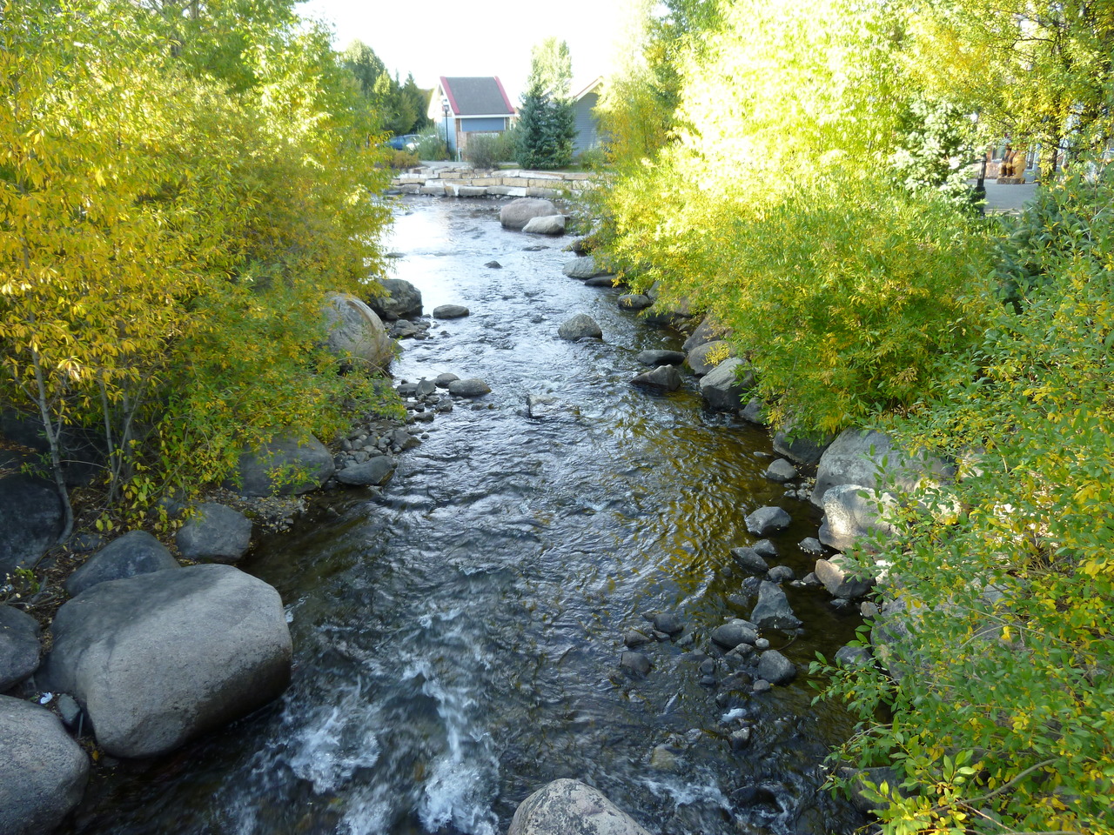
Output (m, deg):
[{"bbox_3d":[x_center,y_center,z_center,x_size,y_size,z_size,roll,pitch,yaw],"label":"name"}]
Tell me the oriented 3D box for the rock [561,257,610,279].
[{"bbox_3d":[0.844,-3.989,21.429,1.388,0.576,1.041,0,20,0],"label":"rock"}]

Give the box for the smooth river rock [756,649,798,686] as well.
[{"bbox_3d":[1.532,1.742,5.624,0.262,0.220,0.222,-1,20,0],"label":"smooth river rock"}]

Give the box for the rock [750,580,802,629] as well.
[{"bbox_3d":[1.819,1.550,6.672,0.379,0.324,0.398,-1,20,0],"label":"rock"}]

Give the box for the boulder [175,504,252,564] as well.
[{"bbox_3d":[-3.205,1.085,7.538,0.637,0.534,0.541,0,20,0],"label":"boulder"}]

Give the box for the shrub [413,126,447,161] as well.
[{"bbox_3d":[-8.336,-18.086,53.008,2.218,2.168,1.996,0,20,0],"label":"shrub"}]

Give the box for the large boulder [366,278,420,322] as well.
[{"bbox_3d":[-3.358,-2.423,16.404,1.209,0.780,1.028,-1,20,0],"label":"large boulder"}]

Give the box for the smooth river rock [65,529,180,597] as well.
[{"bbox_3d":[-3.559,1.244,6.628,0.829,0.568,0.664,-3,20,-9],"label":"smooth river rock"}]

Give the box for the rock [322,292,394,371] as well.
[{"bbox_3d":[-3.272,-1.387,13.230,1.175,1.324,1.116,0,20,0],"label":"rock"}]

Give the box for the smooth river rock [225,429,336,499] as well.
[{"bbox_3d":[-2.862,0.452,8.299,1.092,0.658,0.874,-1,20,0],"label":"smooth river rock"}]

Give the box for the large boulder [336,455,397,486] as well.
[{"bbox_3d":[-2.209,0.622,9.381,0.679,0.253,0.374,-10,22,-23],"label":"large boulder"}]

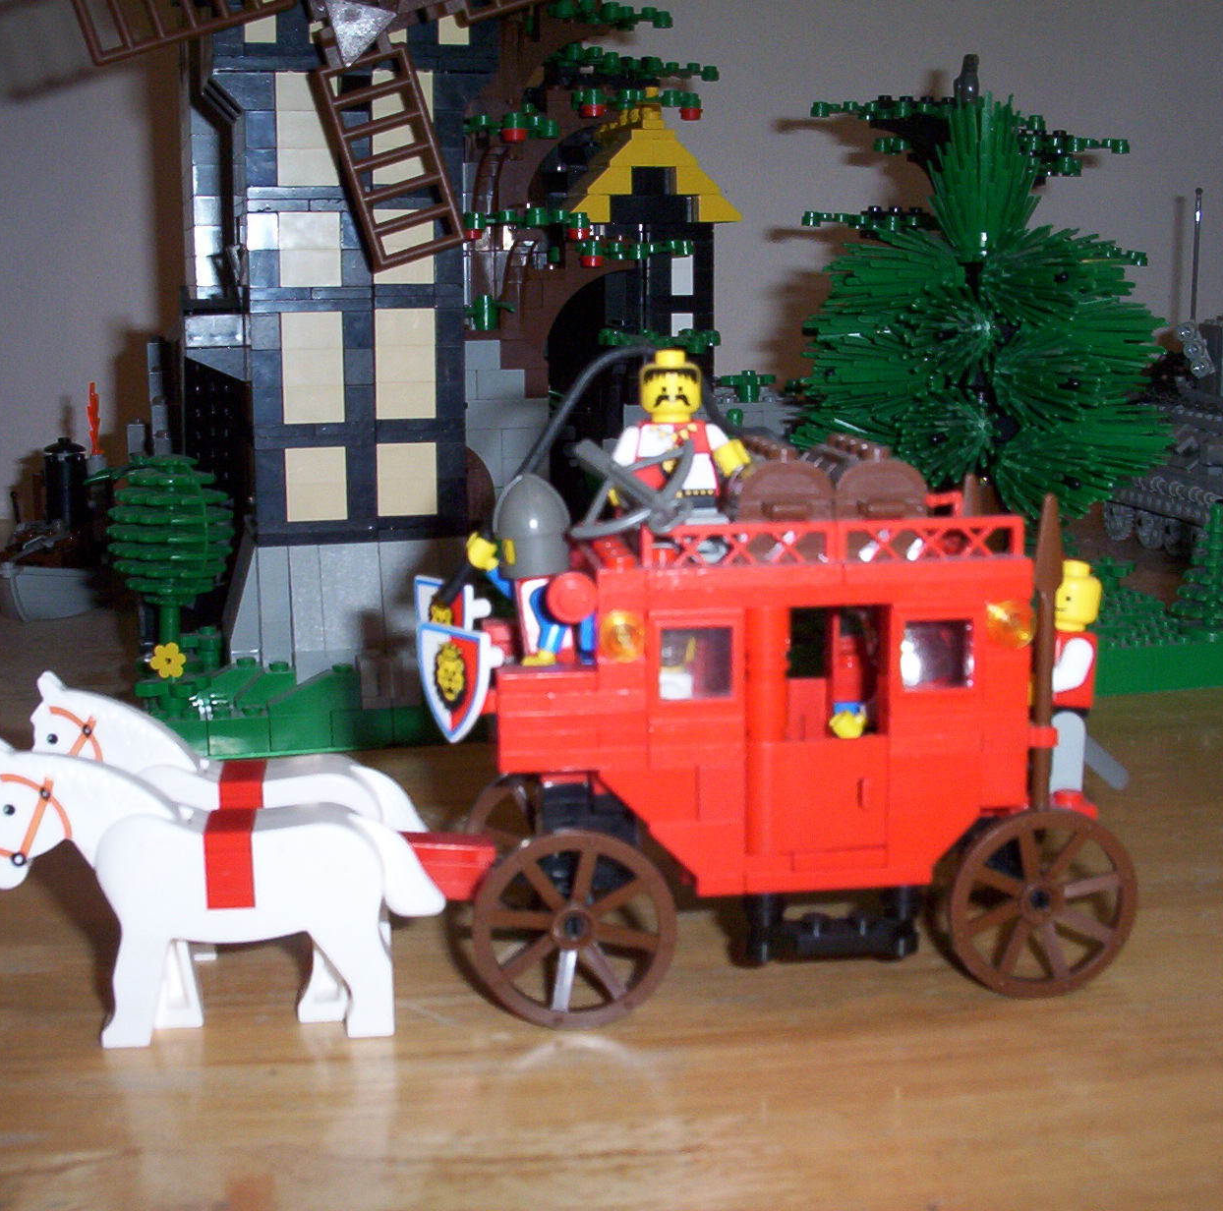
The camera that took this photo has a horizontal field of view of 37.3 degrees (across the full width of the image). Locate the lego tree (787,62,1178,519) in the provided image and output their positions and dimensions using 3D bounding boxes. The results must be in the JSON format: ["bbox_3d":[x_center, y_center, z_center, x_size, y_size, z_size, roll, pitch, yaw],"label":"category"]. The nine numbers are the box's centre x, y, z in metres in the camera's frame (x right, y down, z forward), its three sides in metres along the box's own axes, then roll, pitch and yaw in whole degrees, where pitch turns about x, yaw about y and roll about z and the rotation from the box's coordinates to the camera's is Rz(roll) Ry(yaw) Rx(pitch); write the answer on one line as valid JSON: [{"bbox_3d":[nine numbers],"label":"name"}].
[{"bbox_3d":[0.114,-0.084,0.555,0.114,0.158,0.110,-3,9,-17],"label":"lego tree"}]

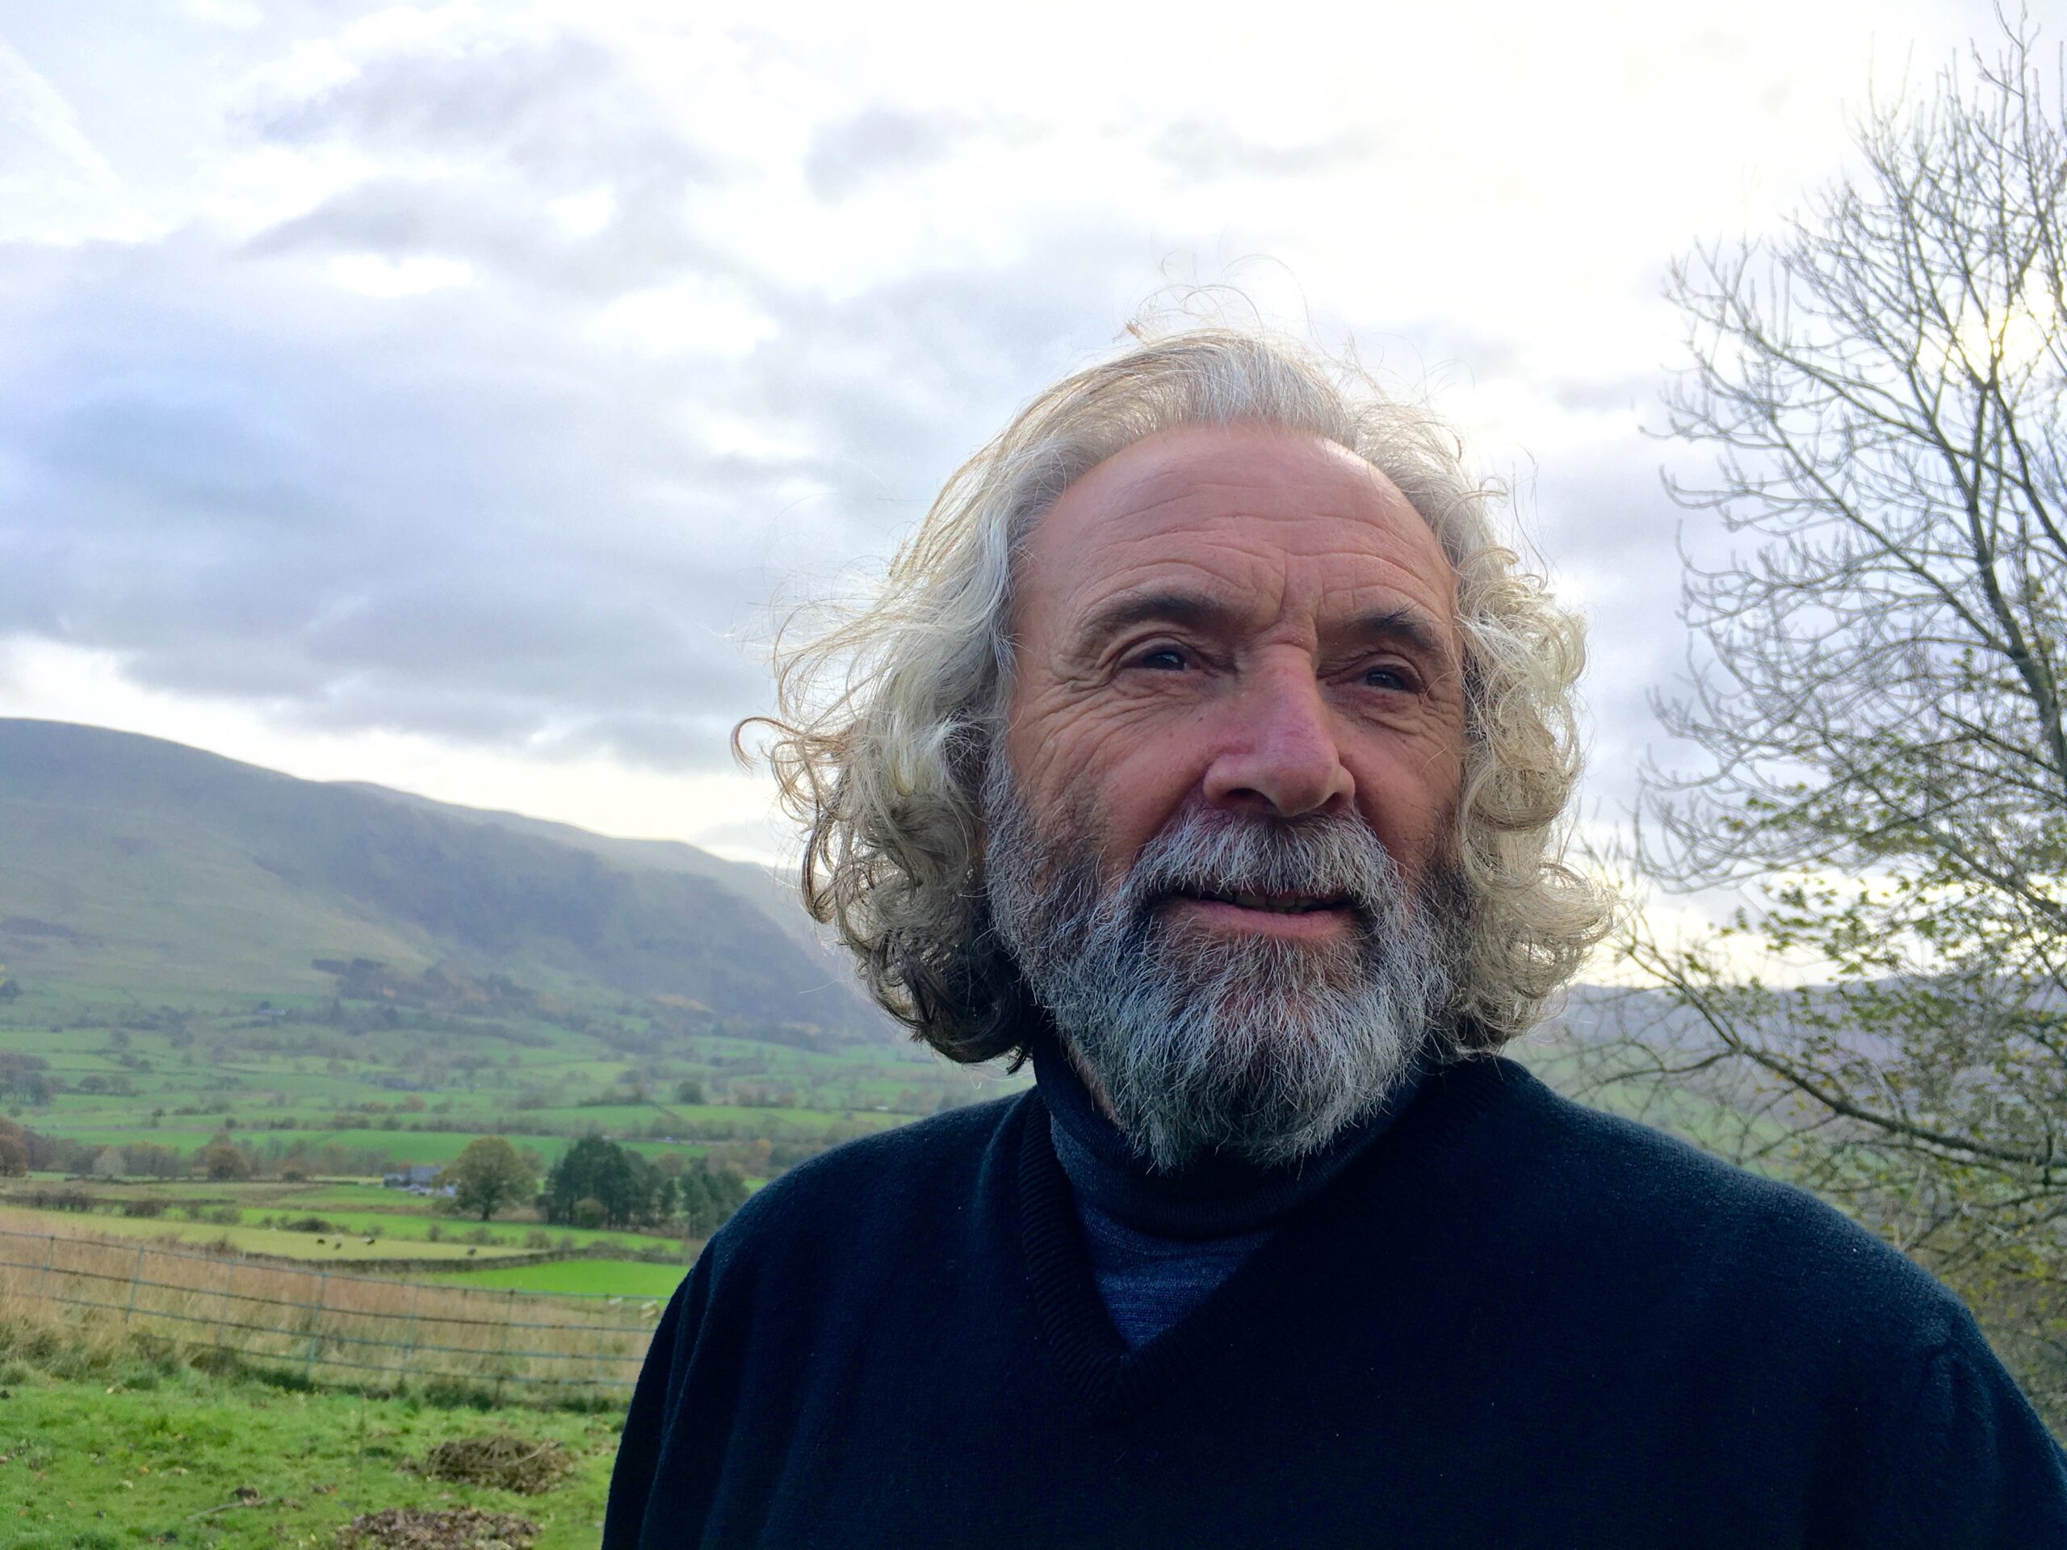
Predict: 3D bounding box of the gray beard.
[{"bbox_3d":[0.059,0.050,0.489,0.150,0.130,0.110,3,-10,-8],"label":"gray beard"}]

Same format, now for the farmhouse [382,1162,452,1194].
[{"bbox_3d":[-144.099,94.608,405.000,16.500,7.200,8.500,4,-7,-19],"label":"farmhouse"}]

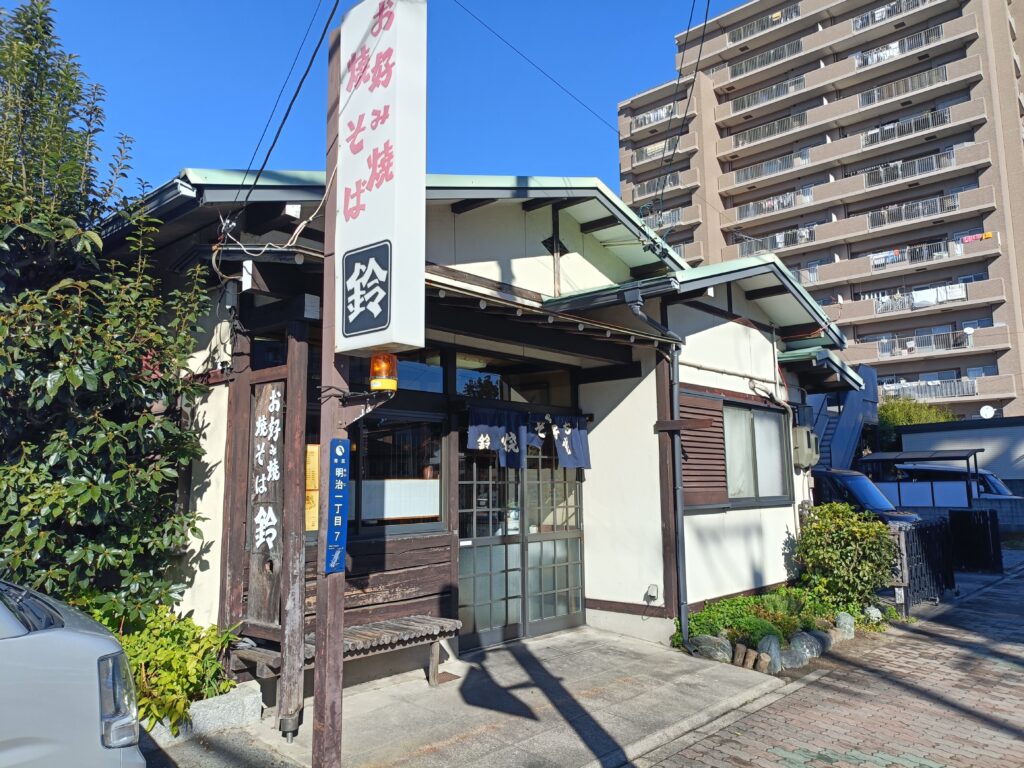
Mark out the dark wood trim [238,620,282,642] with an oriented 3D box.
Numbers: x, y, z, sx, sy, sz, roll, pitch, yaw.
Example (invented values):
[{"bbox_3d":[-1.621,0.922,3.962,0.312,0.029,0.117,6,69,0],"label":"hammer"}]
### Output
[{"bbox_3d":[-1.445,1.414,4.250,0.475,0.080,0.075,-7,-11,41],"label":"dark wood trim"}]

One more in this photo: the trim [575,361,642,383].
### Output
[{"bbox_3d":[0.993,-0.113,7.544,0.790,0.160,0.075,-8,-11,42],"label":"trim"}]

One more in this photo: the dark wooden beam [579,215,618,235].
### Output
[{"bbox_3d":[0.923,-1.652,7.618,0.460,0.082,0.088,-8,-10,42],"label":"dark wooden beam"}]

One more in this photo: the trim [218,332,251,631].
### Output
[{"bbox_3d":[-1.859,0.750,4.963,0.105,2.160,0.105,-7,-10,43],"label":"trim"}]

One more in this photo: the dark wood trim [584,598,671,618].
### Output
[{"bbox_3d":[1.081,2.151,7.134,0.950,0.095,0.030,-7,-10,43],"label":"dark wood trim"}]

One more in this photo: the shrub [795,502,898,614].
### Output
[{"bbox_3d":[3.792,1.955,8.386,1.040,1.150,1.100,-7,-10,43],"label":"shrub"}]

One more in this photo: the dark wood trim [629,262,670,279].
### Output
[{"bbox_3d":[1.579,-1.304,8.422,0.480,0.110,0.100,-7,-10,43],"label":"dark wood trim"}]

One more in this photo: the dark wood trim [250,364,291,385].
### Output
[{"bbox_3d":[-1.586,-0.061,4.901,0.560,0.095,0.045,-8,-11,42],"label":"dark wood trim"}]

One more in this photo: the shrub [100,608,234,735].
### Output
[{"bbox_3d":[-2.116,1.706,4.469,0.550,0.650,0.740,-8,-11,42],"label":"shrub"}]

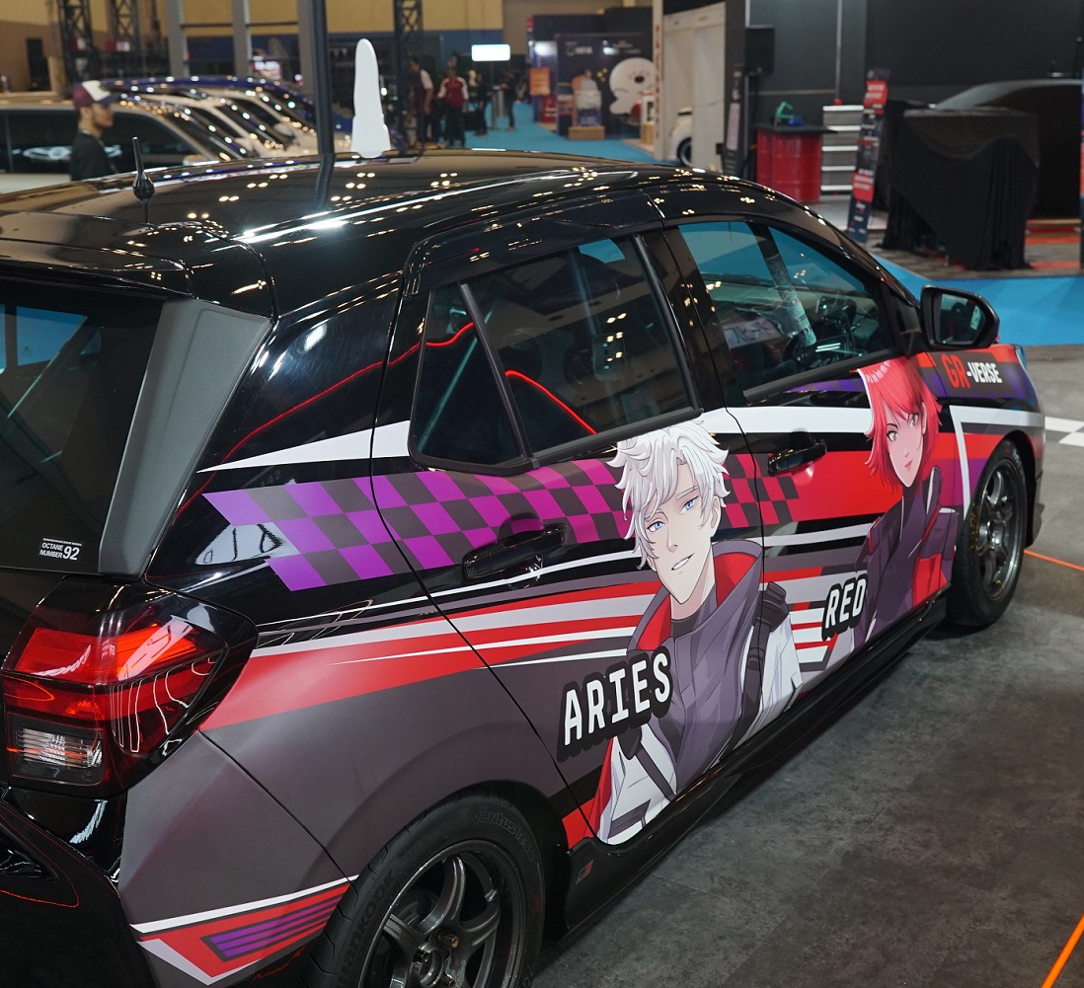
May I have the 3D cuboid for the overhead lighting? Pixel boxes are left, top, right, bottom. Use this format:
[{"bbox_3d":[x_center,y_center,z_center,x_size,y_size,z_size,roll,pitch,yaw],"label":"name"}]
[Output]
[{"bbox_3d":[-1.328,-11.649,38.000,1.040,0.470,0.120,-3,16,-4],"label":"overhead lighting"}]

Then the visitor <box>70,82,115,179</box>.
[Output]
[{"bbox_3d":[-2.414,-1.443,8.033,0.290,1.650,0.460,-4,17,-8],"label":"visitor"}]

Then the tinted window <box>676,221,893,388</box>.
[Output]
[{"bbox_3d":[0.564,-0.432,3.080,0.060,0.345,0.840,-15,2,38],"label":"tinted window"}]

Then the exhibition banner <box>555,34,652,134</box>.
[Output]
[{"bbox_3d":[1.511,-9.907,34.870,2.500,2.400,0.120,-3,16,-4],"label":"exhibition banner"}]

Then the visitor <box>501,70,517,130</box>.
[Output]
[{"bbox_3d":[-0.916,-11.027,40.251,0.320,1.650,0.450,-2,16,0],"label":"visitor"}]

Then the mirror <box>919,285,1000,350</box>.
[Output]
[{"bbox_3d":[0.953,-0.413,3.343,0.190,0.150,0.115,10,20,34],"label":"mirror"}]

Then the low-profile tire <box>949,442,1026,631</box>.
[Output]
[{"bbox_3d":[1.241,0.093,4.211,0.200,0.580,0.580,10,20,34],"label":"low-profile tire"}]

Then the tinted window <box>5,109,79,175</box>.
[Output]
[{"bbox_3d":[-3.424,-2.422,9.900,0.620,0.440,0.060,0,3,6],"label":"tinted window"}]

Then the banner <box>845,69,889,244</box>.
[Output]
[{"bbox_3d":[2.974,-3.111,13.211,0.120,1.580,0.580,1,16,-8],"label":"banner"}]

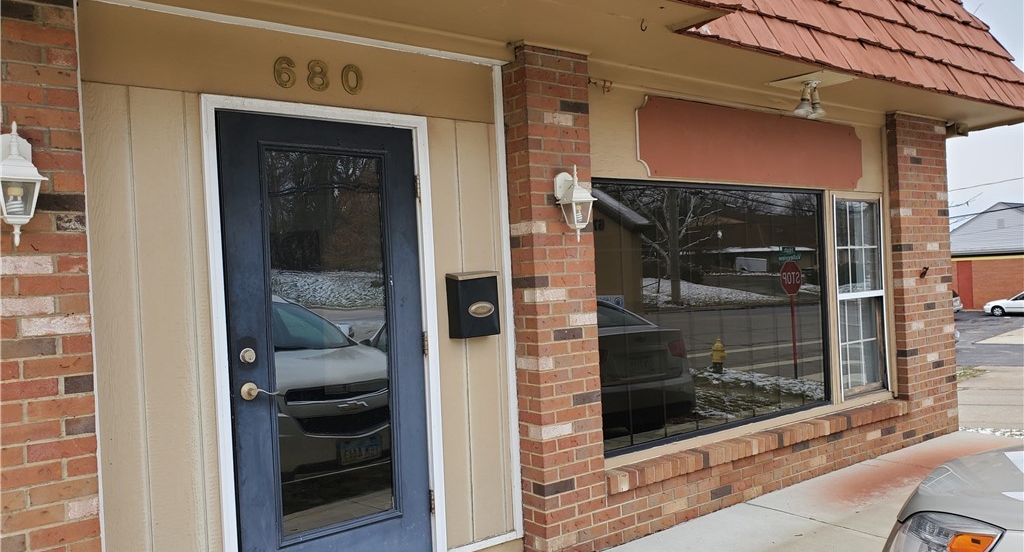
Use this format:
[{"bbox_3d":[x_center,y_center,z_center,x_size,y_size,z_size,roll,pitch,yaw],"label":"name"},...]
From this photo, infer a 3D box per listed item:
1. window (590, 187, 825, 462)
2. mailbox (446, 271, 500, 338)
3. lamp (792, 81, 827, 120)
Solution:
[{"bbox_3d":[1.328,0.190,4.815,2.300,1.520,0.080,-3,0,-36],"label":"window"},{"bbox_3d":[-0.183,0.134,3.730,0.240,0.319,0.115,-3,0,-36],"label":"mailbox"},{"bbox_3d":[1.848,-1.090,4.772,0.180,0.230,0.170,-3,0,-36],"label":"lamp"}]

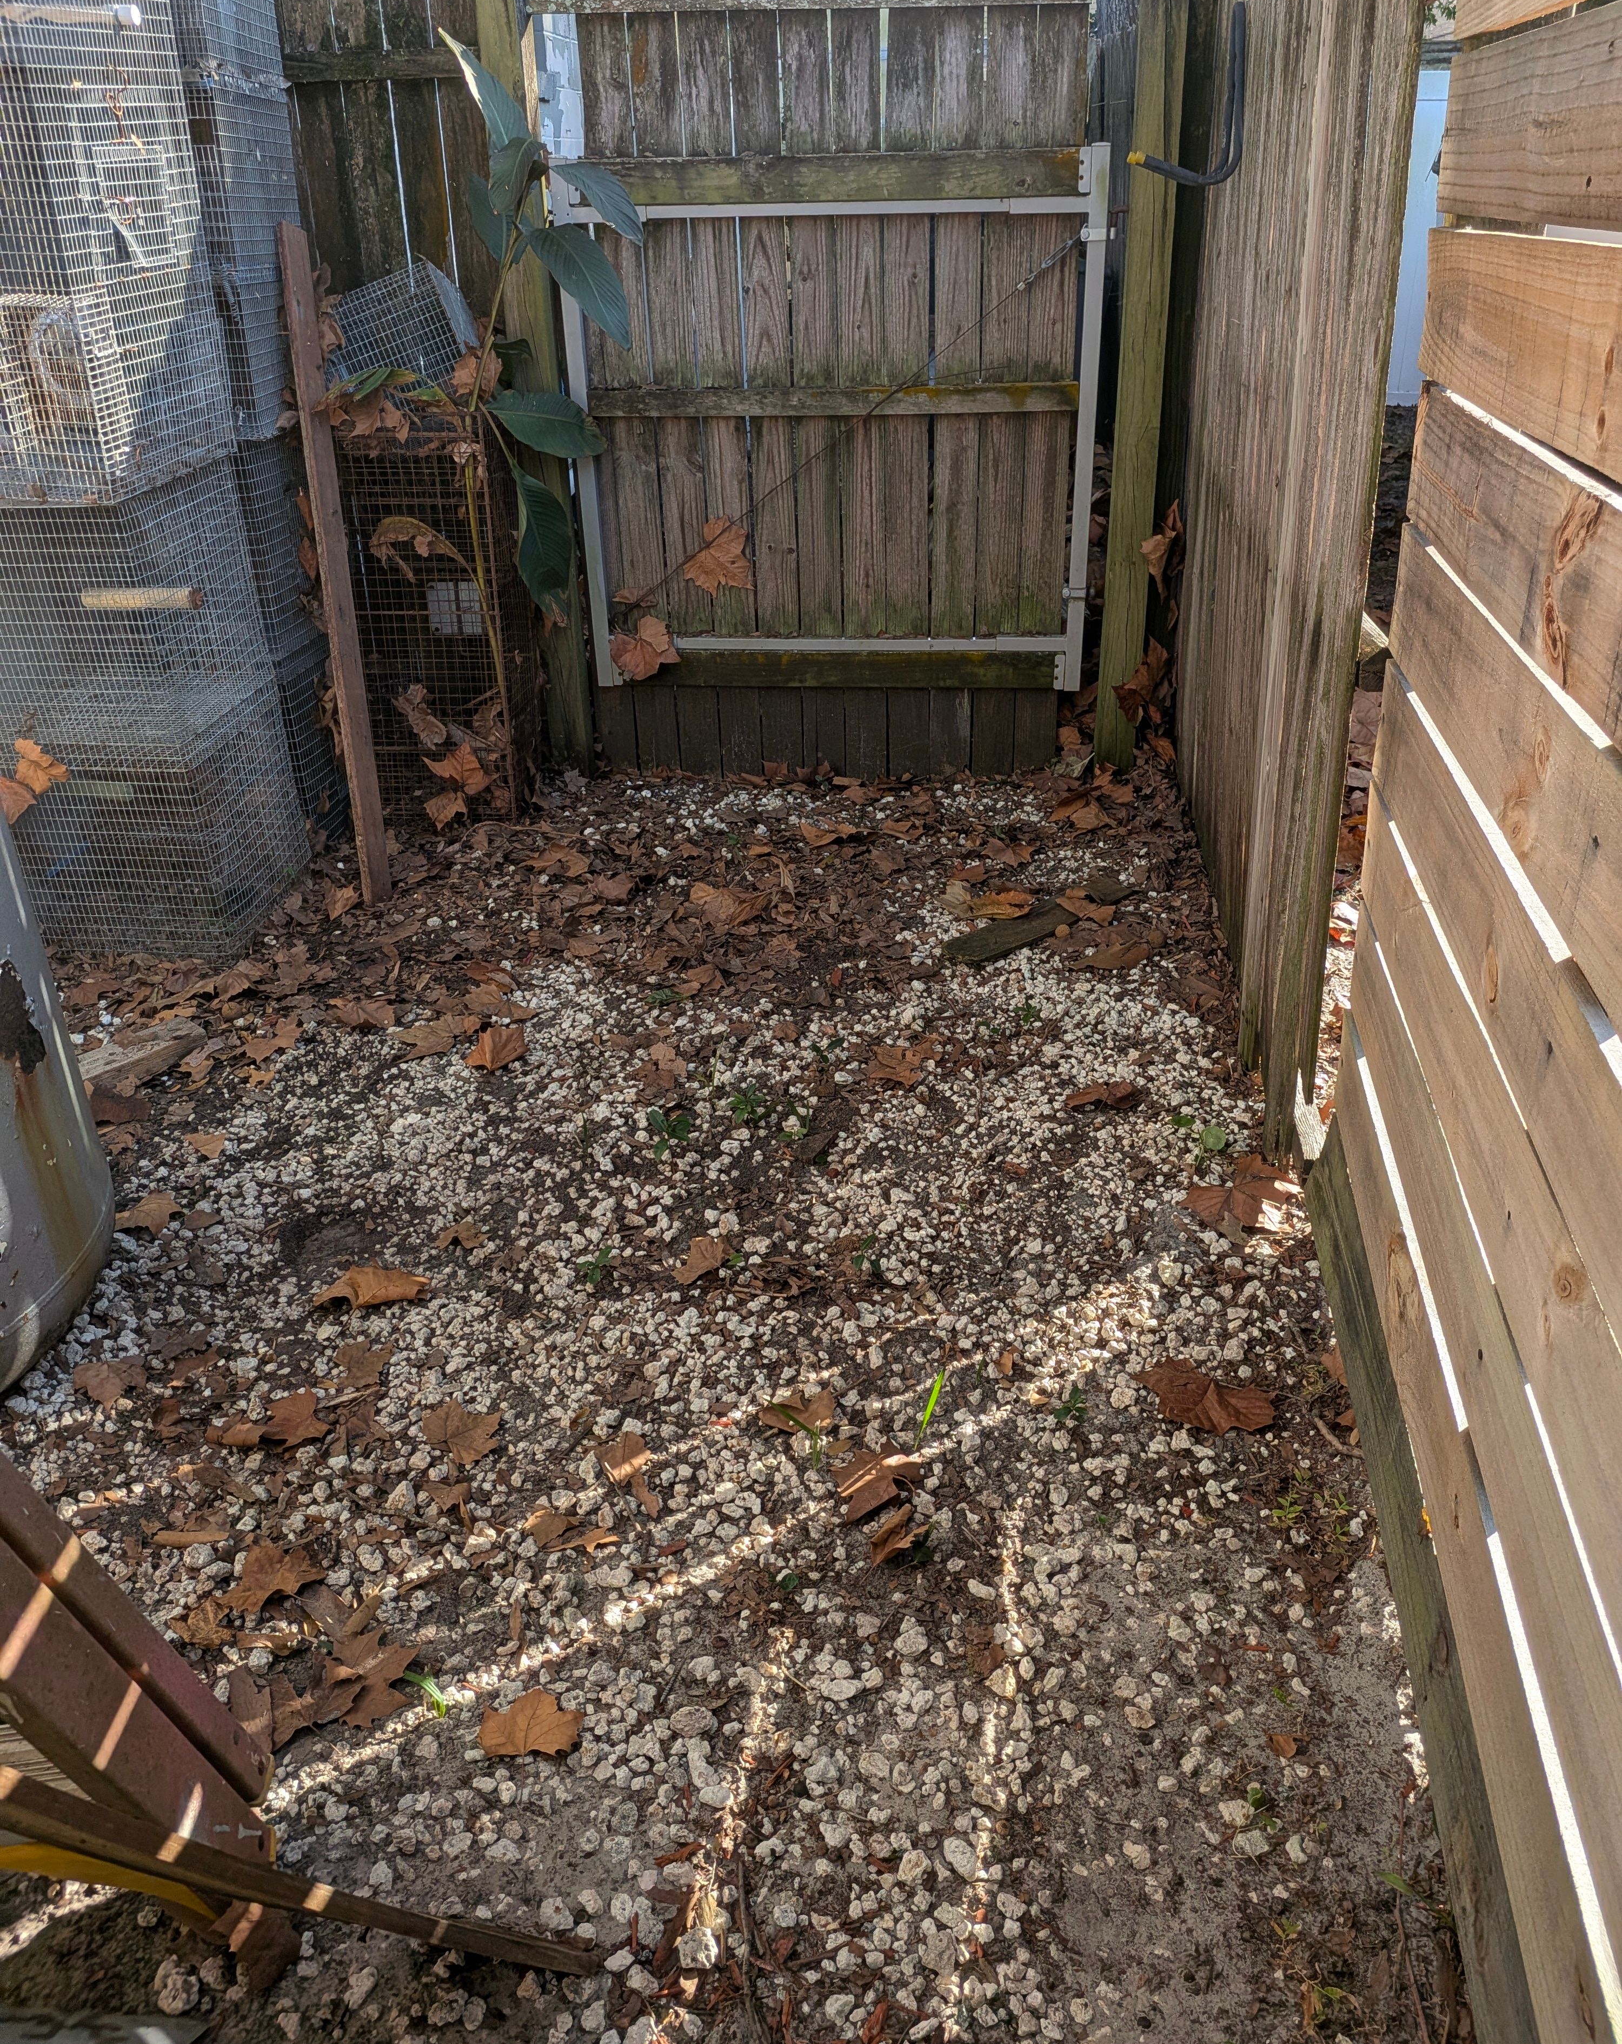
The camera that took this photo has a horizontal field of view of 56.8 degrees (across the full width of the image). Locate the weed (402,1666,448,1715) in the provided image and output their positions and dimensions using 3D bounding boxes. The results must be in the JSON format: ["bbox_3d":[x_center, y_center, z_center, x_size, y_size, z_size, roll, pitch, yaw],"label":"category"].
[{"bbox_3d":[-0.368,0.634,1.427,0.046,0.045,0.035,-2,27,0],"label":"weed"}]

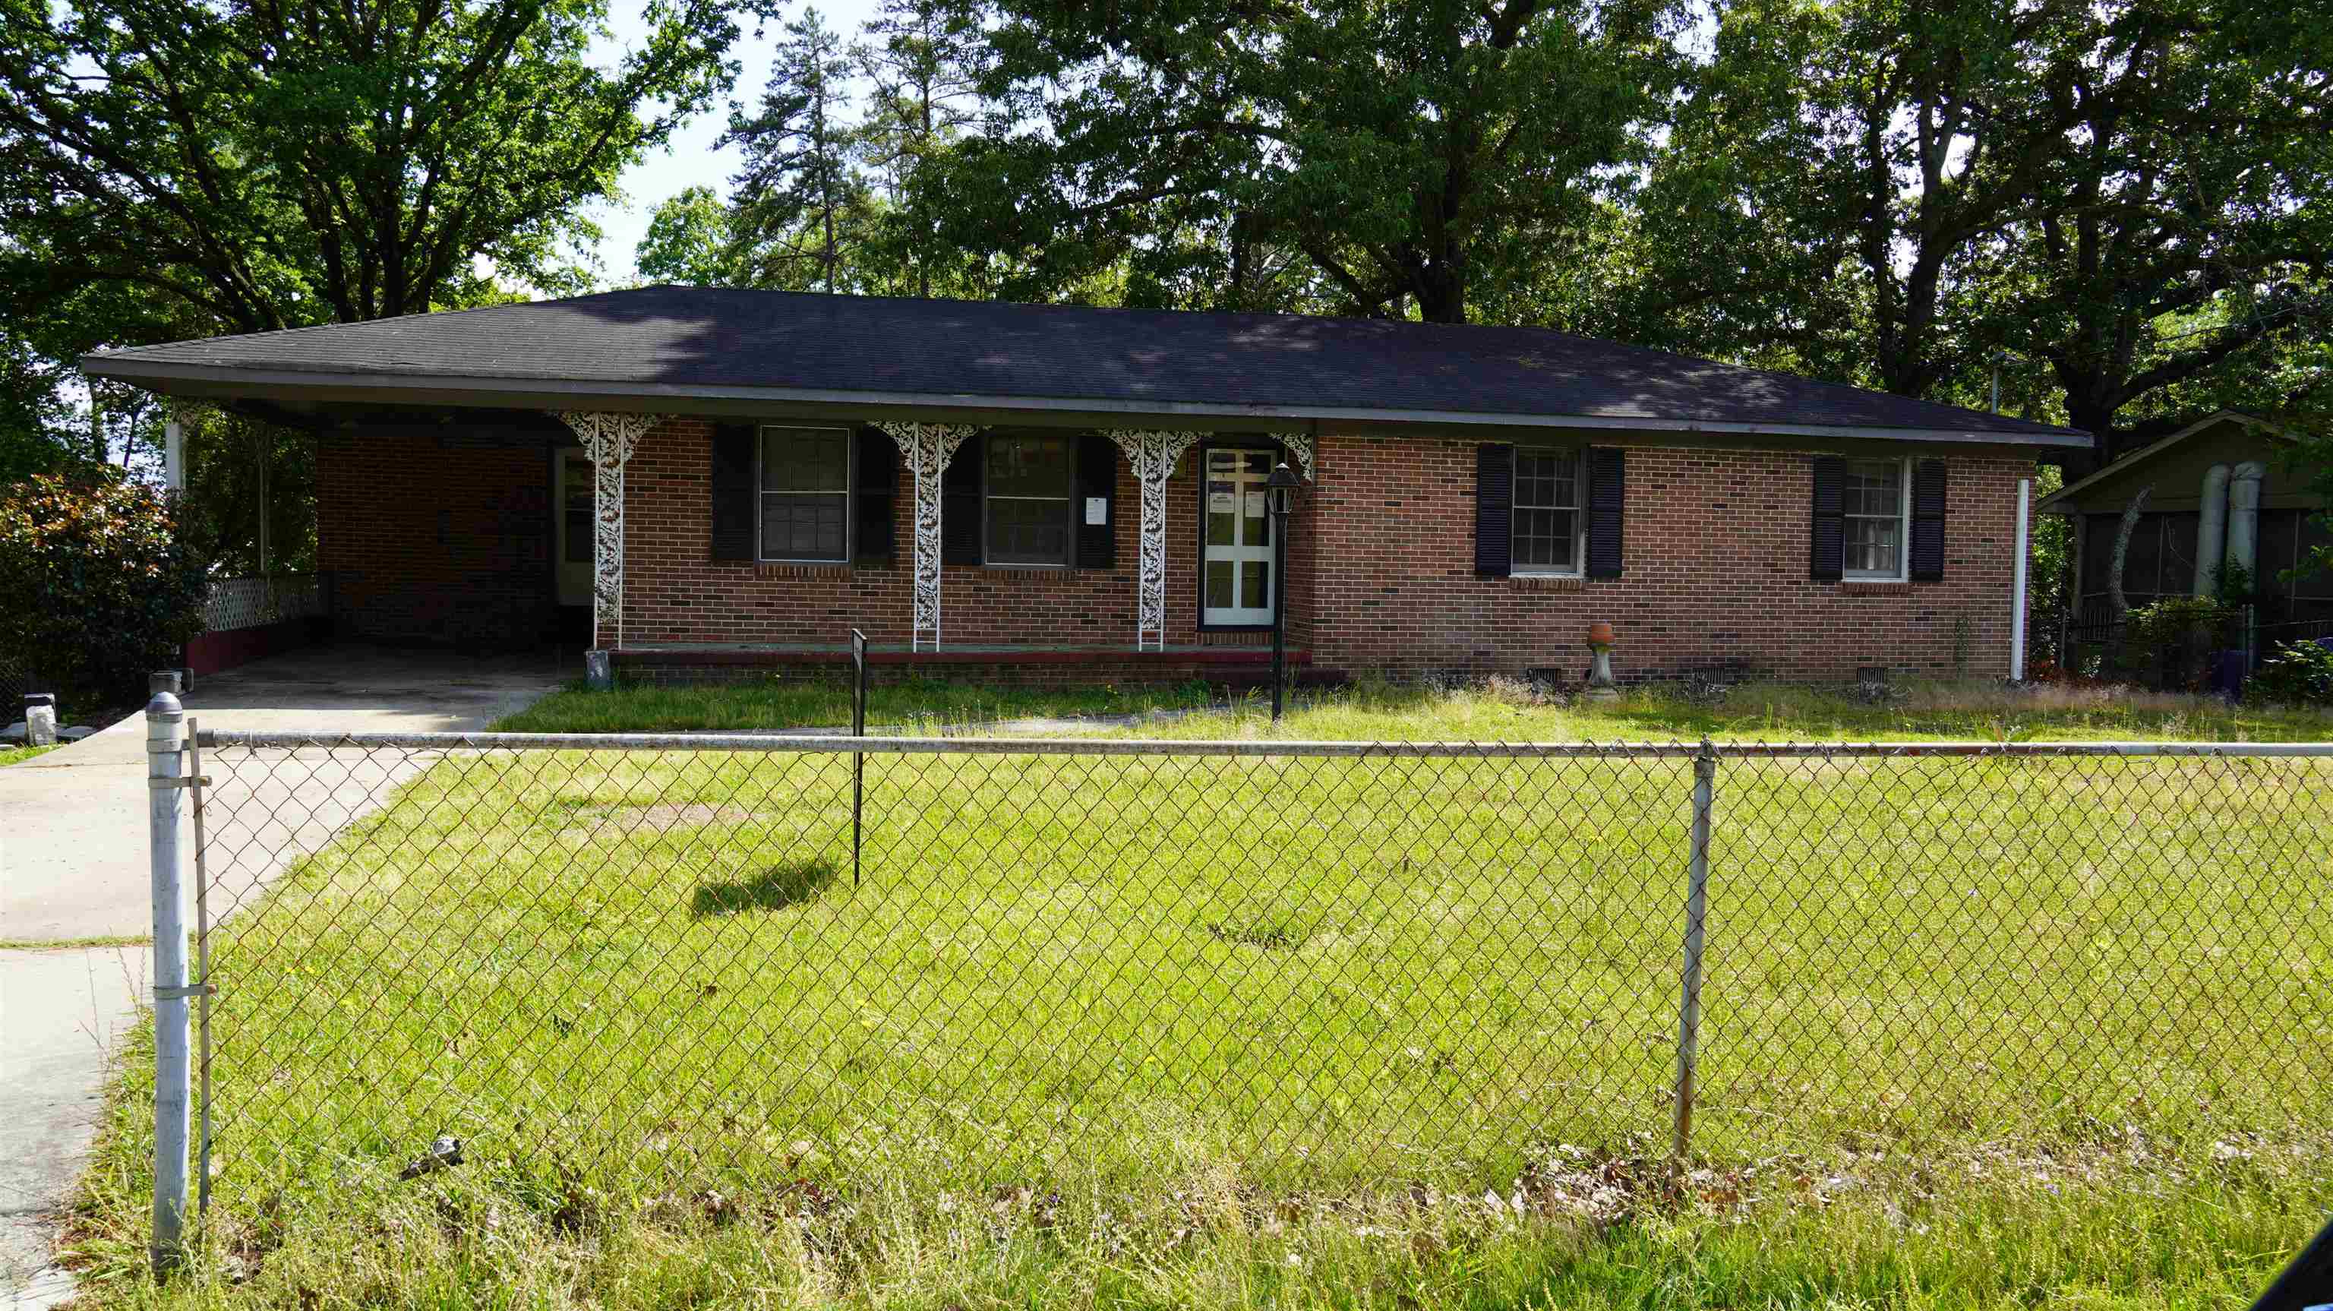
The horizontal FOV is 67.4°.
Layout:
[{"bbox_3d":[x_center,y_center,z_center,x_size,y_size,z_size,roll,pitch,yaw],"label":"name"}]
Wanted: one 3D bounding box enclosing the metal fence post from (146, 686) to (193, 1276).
[{"bbox_3d":[-2.163,0.712,3.791,0.077,1.277,0.077,0,3,-10],"label":"metal fence post"}]

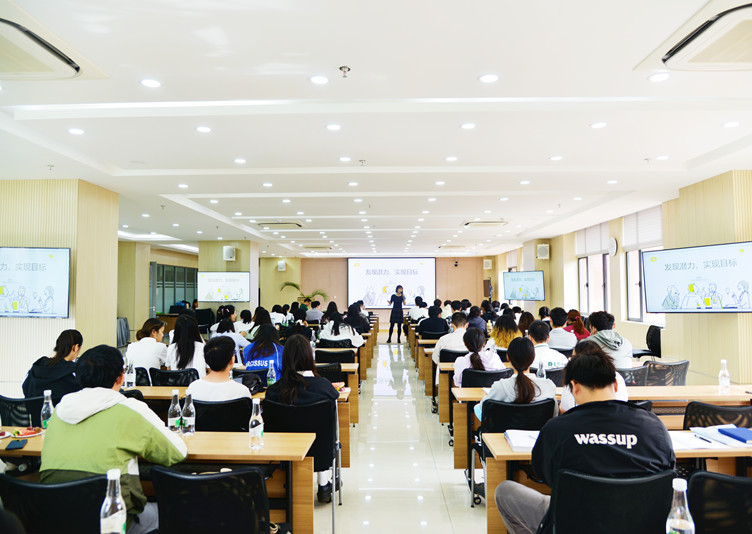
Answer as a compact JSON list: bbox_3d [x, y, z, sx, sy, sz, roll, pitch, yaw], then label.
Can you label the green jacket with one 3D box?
[{"bbox_3d":[-1.107,0.800,2.318,0.550,0.590,0.430,-1,-3,13],"label":"green jacket"}]

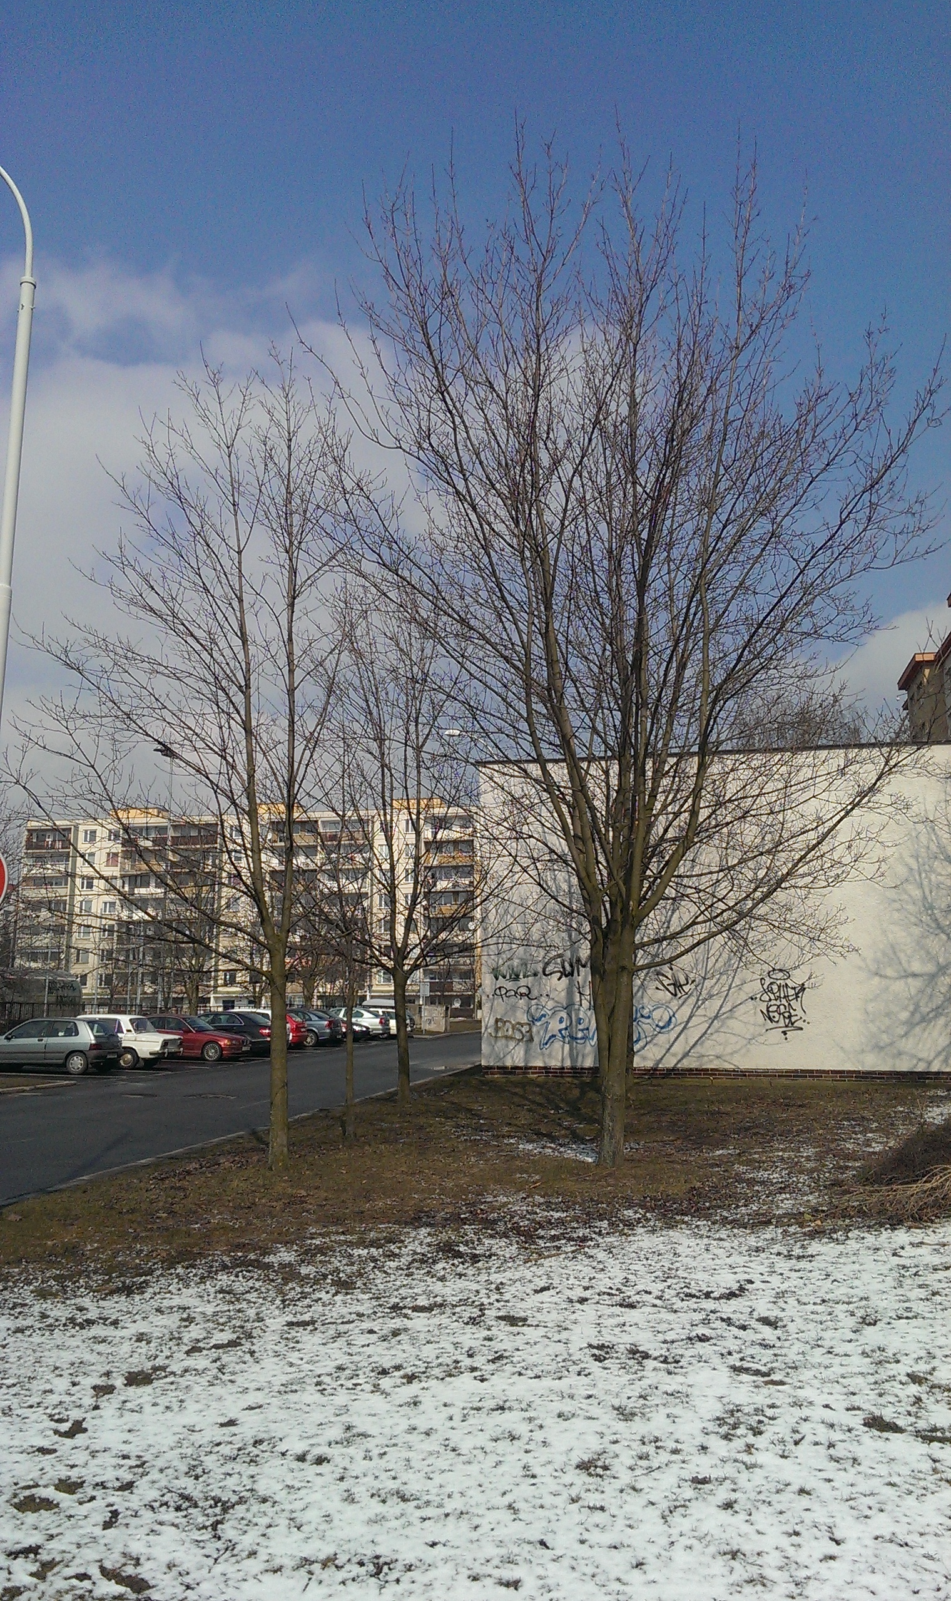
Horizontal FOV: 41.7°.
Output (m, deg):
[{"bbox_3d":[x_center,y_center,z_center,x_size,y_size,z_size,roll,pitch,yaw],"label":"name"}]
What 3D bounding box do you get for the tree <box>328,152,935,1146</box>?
[{"bbox_3d":[1.718,-1.919,13.653,6.480,11.420,6.150,-1,-9,0],"label":"tree"}]

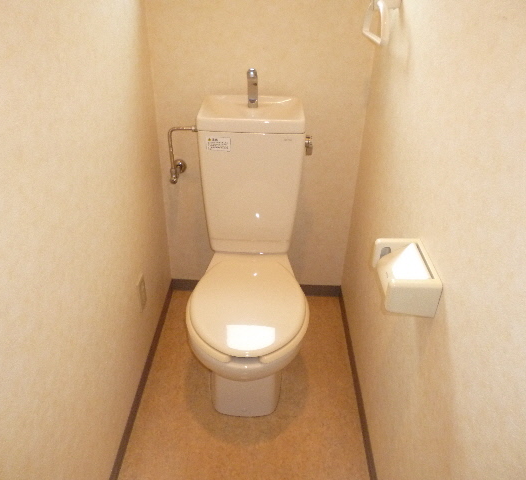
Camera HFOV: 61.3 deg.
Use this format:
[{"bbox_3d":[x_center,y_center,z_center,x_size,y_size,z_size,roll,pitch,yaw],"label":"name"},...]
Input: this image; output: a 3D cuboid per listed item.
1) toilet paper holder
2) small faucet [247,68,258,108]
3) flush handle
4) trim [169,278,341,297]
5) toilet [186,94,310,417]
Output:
[{"bbox_3d":[0.290,0.074,0.918,0.099,0.086,0.169,2,33,1],"label":"toilet paper holder"},{"bbox_3d":[-0.034,-0.476,1.393,0.031,0.133,0.072,2,33,1],"label":"small faucet"},{"bbox_3d":[0.142,-0.301,1.398,0.034,0.053,0.060,2,33,1],"label":"flush handle"},{"bbox_3d":[-0.028,0.221,1.985,0.753,0.063,0.012,2,33,1],"label":"trim"},{"bbox_3d":[-0.039,0.077,1.437,0.369,0.893,0.754,2,33,1],"label":"toilet"}]

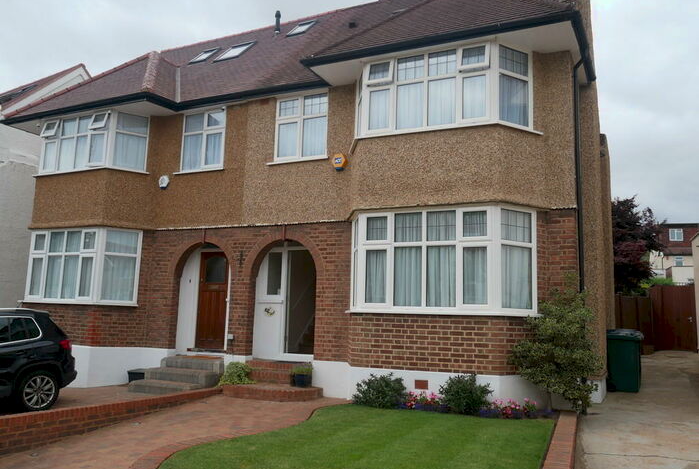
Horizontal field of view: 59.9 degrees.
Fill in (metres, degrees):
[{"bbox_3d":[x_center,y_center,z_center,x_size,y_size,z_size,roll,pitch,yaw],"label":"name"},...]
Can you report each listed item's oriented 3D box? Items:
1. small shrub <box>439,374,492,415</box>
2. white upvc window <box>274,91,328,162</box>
[{"bbox_3d":[1.512,2.087,7.941,0.690,0.500,0.620,-2,-9,25],"label":"small shrub"},{"bbox_3d":[-0.870,-1.914,10.918,1.070,1.260,0.120,-2,-9,25],"label":"white upvc window"}]

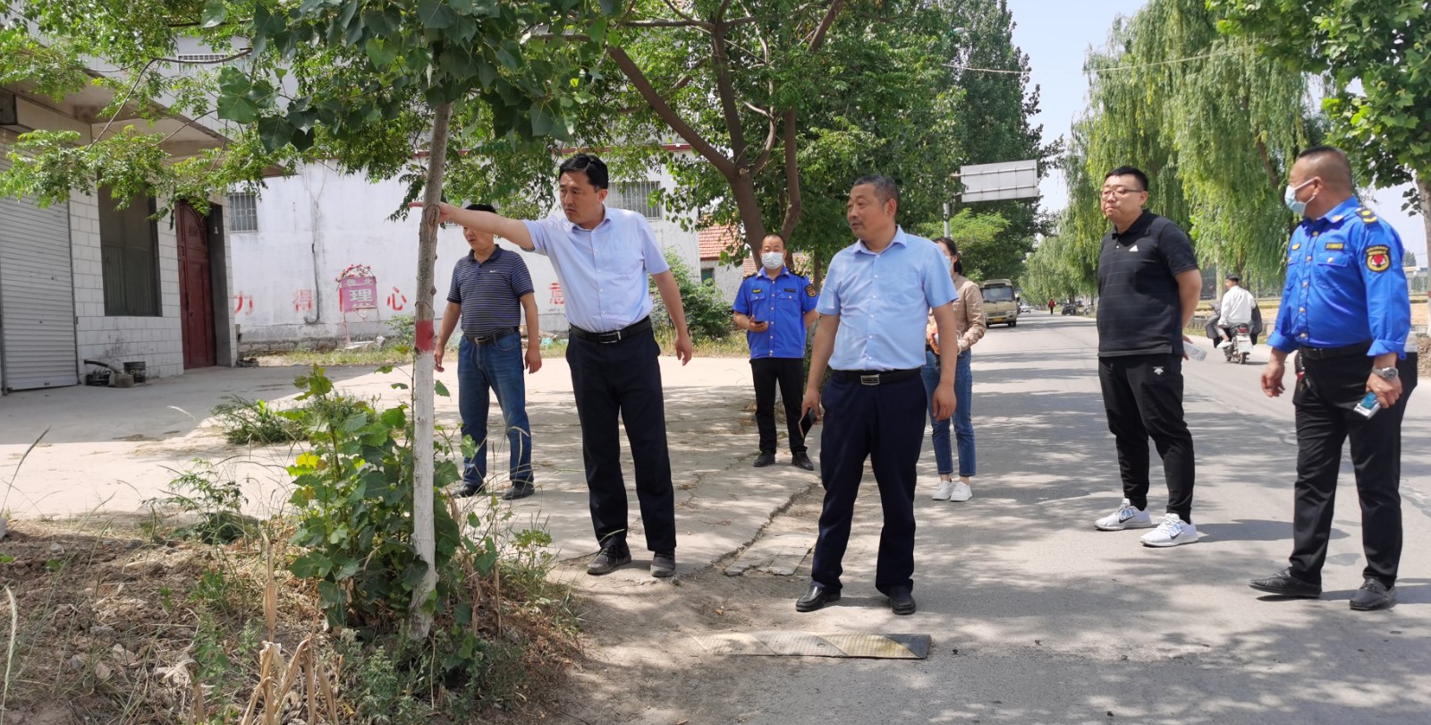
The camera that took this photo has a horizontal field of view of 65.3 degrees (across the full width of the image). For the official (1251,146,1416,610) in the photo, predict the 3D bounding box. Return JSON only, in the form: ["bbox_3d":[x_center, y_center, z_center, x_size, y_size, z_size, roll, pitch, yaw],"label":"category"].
[{"bbox_3d":[2.426,0.055,4.360,0.470,1.730,0.560,-3,3,-22],"label":"official"}]

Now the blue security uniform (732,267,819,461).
[{"bbox_3d":[0.440,0.004,8.130,0.600,1.400,0.330,-1,3,10],"label":"blue security uniform"}]

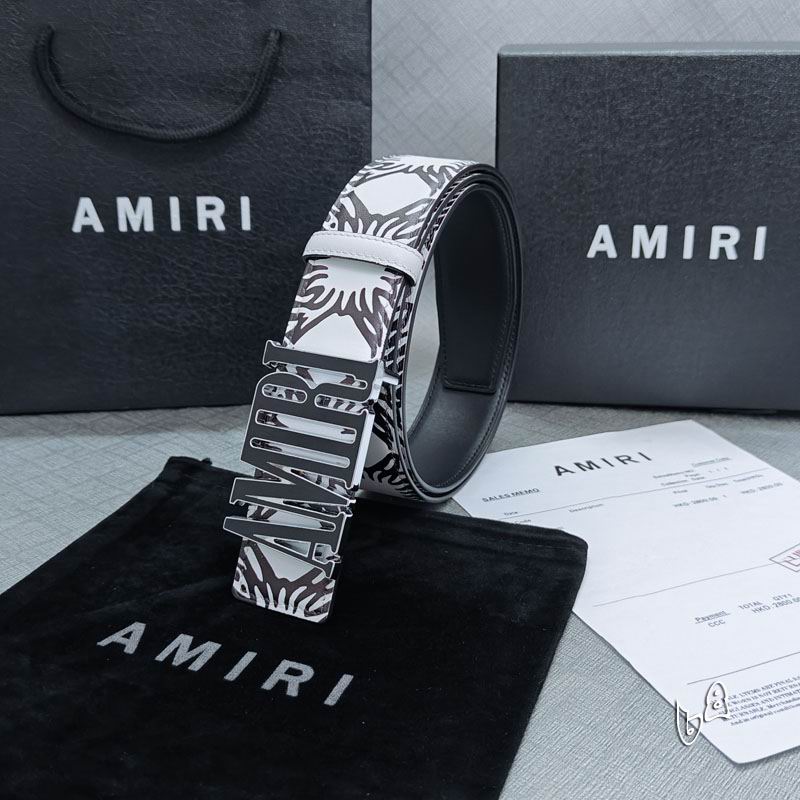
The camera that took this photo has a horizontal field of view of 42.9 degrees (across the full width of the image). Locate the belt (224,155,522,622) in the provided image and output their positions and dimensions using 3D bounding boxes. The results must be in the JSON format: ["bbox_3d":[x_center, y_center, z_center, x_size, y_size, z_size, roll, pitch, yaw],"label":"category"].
[{"bbox_3d":[0.000,-0.021,0.433,0.046,0.157,0.213,10,23,22],"label":"belt"}]

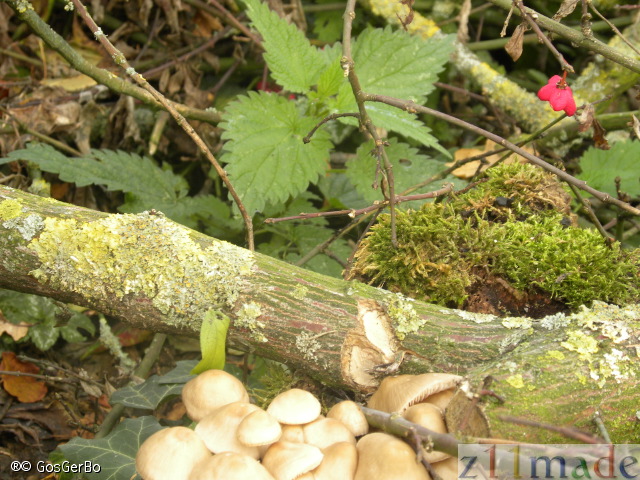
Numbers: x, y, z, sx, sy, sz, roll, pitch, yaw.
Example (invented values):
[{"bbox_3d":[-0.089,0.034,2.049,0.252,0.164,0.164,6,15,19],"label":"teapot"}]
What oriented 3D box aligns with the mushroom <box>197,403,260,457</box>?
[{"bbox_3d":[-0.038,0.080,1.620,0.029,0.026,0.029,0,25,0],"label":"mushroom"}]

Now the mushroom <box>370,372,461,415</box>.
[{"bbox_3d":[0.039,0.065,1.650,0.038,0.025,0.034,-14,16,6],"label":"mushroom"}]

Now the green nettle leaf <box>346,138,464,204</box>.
[{"bbox_3d":[0.038,-0.031,1.780,0.056,0.012,0.042,16,48,16],"label":"green nettle leaf"}]

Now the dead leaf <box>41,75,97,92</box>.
[{"bbox_3d":[-0.128,-0.080,2.000,0.029,0.006,0.016,0,28,0],"label":"dead leaf"}]

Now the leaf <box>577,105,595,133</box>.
[{"bbox_3d":[0.117,-0.054,1.730,0.008,0.013,0.006,0,25,0],"label":"leaf"}]

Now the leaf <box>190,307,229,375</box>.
[{"bbox_3d":[-0.048,0.045,1.730,0.017,0.030,0.009,0,28,0],"label":"leaf"}]

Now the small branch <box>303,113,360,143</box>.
[{"bbox_3d":[0.005,-0.051,1.790,0.026,0.012,0.009,0,28,0],"label":"small branch"}]

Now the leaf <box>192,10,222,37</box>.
[{"bbox_3d":[-0.055,-0.106,1.920,0.015,0.014,0.008,0,25,0],"label":"leaf"}]

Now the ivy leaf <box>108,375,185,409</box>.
[{"bbox_3d":[-0.077,0.068,1.750,0.033,0.007,0.027,7,29,13],"label":"ivy leaf"}]

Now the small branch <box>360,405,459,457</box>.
[{"bbox_3d":[0.039,0.082,1.690,0.052,0.009,0.009,26,35,17],"label":"small branch"}]

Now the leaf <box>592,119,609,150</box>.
[{"bbox_3d":[0.124,-0.047,1.740,0.007,0.014,0.006,0,25,0],"label":"leaf"}]

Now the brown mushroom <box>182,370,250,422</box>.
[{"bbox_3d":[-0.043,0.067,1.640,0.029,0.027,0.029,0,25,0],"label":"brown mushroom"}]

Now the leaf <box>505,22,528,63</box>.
[{"bbox_3d":[0.085,-0.085,1.690,0.011,0.018,0.007,0,25,0],"label":"leaf"}]

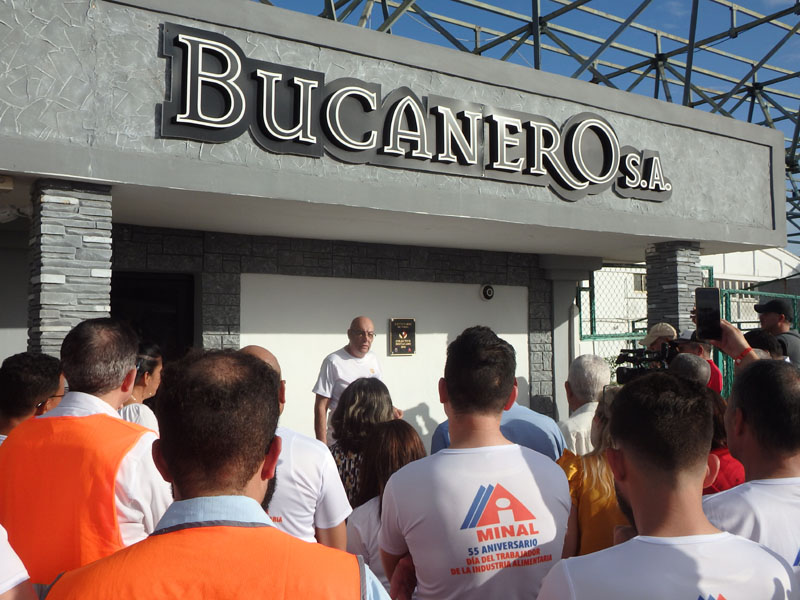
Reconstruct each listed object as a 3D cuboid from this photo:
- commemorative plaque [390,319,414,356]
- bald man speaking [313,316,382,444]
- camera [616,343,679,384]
[{"bbox_3d":[0.025,0.297,6.350,0.240,0.300,0.030,1,-3,-34],"label":"commemorative plaque"},{"bbox_3d":[-0.272,0.969,4.961,0.540,1.730,0.400,1,-3,-31],"label":"bald man speaking"},{"bbox_3d":[1.465,0.376,4.650,0.400,0.240,0.190,-1,-3,12],"label":"camera"}]

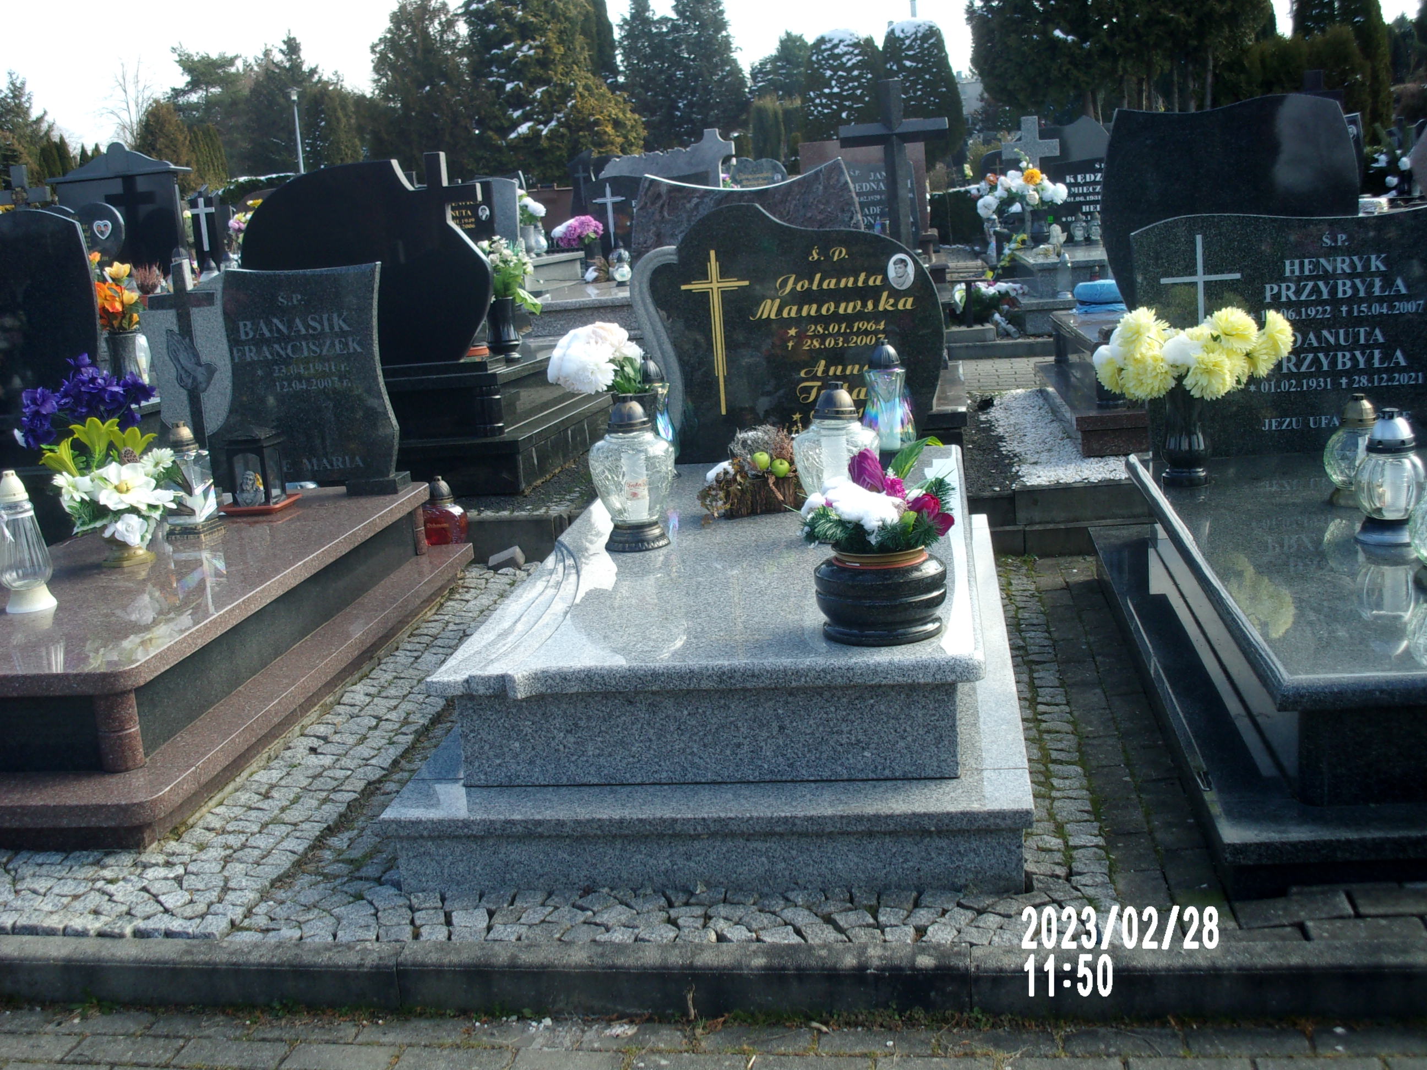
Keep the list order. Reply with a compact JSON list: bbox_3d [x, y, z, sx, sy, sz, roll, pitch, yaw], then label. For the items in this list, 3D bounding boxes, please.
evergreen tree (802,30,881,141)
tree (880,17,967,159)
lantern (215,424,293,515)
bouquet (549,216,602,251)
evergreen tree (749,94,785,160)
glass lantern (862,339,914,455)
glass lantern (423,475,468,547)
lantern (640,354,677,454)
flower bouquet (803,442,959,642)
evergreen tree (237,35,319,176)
[{"bbox_3d":[2.634,-8.649,35.951,1.750,3.050,1.750,-2,11,7],"label":"evergreen tree"},{"bbox_3d":[3.850,-7.454,31.921,1.550,3.496,1.550,-2,12,7],"label":"tree"},{"bbox_3d":[-1.498,-0.228,5.827,0.175,0.276,0.175,0,12,19],"label":"lantern"},{"bbox_3d":[-0.931,-2.051,12.034,0.360,0.260,0.300,-2,11,7],"label":"bouquet"},{"bbox_3d":[1.154,-8.544,38.212,0.800,2.100,0.800,-2,11,7],"label":"evergreen tree"},{"bbox_3d":[0.514,-0.393,5.233,0.162,0.366,0.162,-2,12,7],"label":"glass lantern"},{"bbox_3d":[-0.952,-0.088,6.245,0.152,0.235,0.132,-2,11,7],"label":"glass lantern"},{"bbox_3d":[-0.187,-0.368,5.519,0.165,0.382,0.165,-2,11,7],"label":"lantern"},{"bbox_3d":[0.325,0.004,3.478,0.300,0.379,0.286,-2,11,7],"label":"flower bouquet"},{"bbox_3d":[-14.401,-13.693,60.575,2.800,6.488,2.800,-2,12,7],"label":"evergreen tree"}]

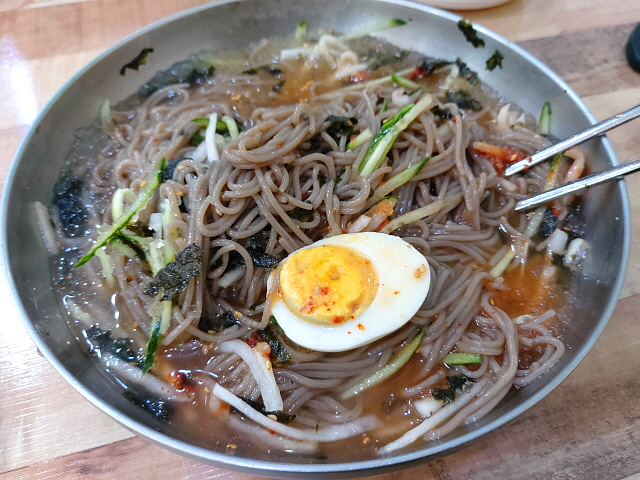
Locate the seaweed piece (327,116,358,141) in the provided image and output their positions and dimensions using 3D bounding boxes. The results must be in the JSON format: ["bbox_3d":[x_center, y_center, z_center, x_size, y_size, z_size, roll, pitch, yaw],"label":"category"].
[{"bbox_3d":[0.009,-0.048,0.195,0.014,0.005,0.011,-1,56,0],"label":"seaweed piece"}]

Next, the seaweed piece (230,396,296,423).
[{"bbox_3d":[-0.017,0.053,0.143,0.020,0.003,0.004,9,57,6],"label":"seaweed piece"}]

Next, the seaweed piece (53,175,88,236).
[{"bbox_3d":[-0.104,-0.015,0.193,0.009,0.005,0.033,-24,59,-14],"label":"seaweed piece"}]

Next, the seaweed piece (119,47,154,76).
[{"bbox_3d":[-0.093,-0.091,0.236,0.003,0.005,0.021,15,56,44],"label":"seaweed piece"}]

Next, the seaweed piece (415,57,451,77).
[{"bbox_3d":[0.058,-0.090,0.238,0.019,0.004,0.008,-23,59,-14],"label":"seaweed piece"}]

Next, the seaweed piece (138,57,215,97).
[{"bbox_3d":[-0.074,-0.085,0.240,0.041,0.004,0.014,-31,62,-19],"label":"seaweed piece"}]

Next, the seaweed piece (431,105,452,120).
[{"bbox_3d":[0.055,-0.058,0.210,0.008,0.003,0.007,-13,57,-8],"label":"seaweed piece"}]

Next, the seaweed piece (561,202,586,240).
[{"bbox_3d":[0.102,-0.008,0.187,0.006,0.004,0.019,0,56,1],"label":"seaweed piece"}]

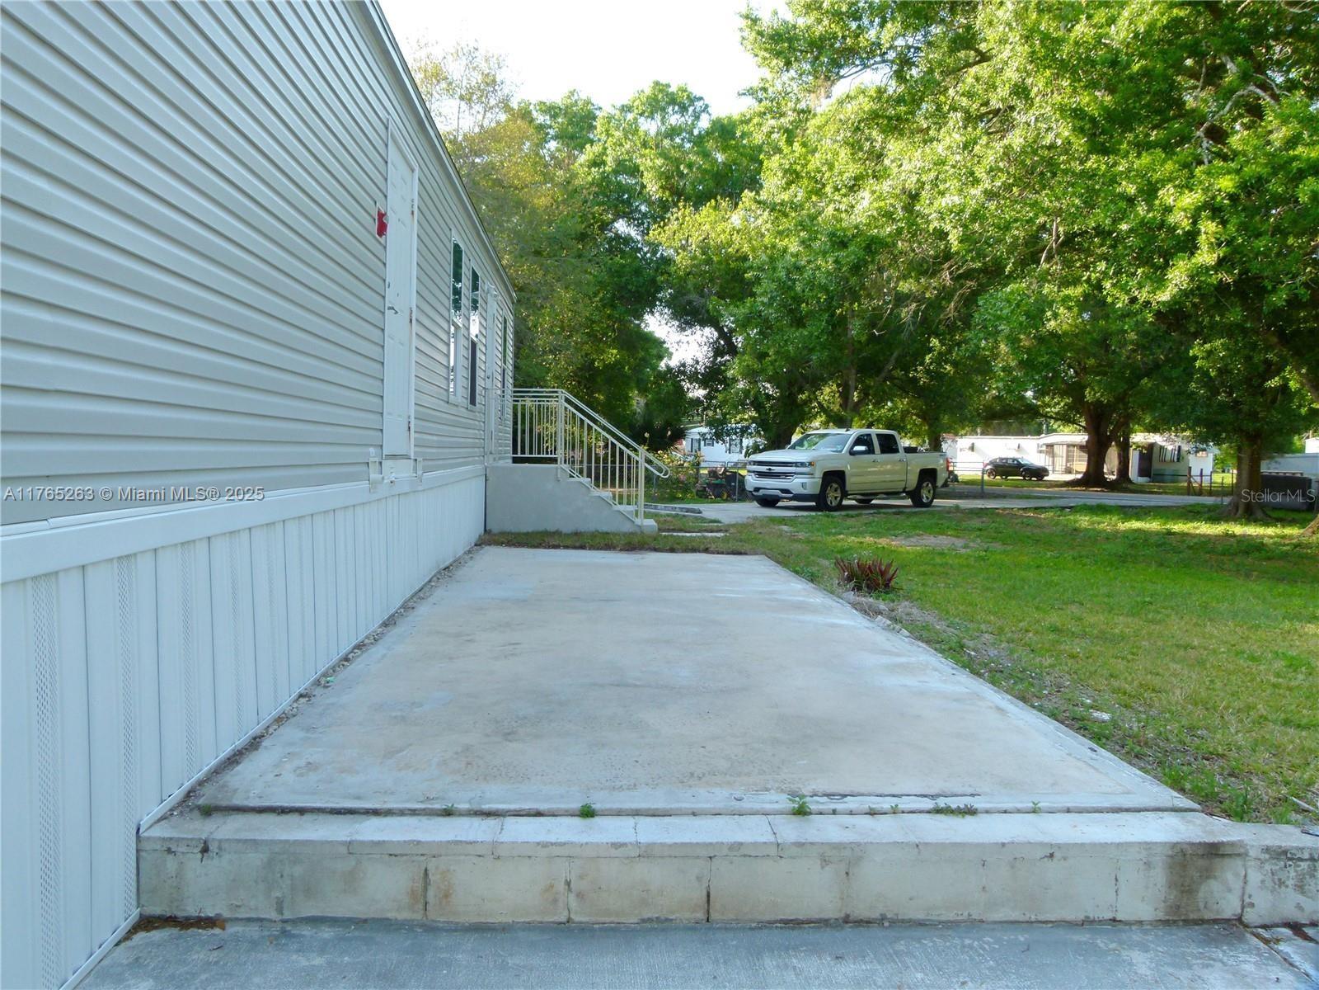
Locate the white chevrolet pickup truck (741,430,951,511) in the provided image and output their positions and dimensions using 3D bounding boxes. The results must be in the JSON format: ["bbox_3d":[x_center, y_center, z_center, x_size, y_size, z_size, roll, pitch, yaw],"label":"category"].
[{"bbox_3d":[4.563,-0.635,22.637,5.840,1.880,2.050,-1,3,-43],"label":"white chevrolet pickup truck"}]

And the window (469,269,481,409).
[{"bbox_3d":[-1.981,-1.637,10.155,0.080,1.460,0.930,1,2,-4],"label":"window"}]

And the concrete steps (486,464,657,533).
[{"bbox_3d":[-1.085,0.043,12.016,2.070,0.830,1.120,1,2,-4],"label":"concrete steps"}]

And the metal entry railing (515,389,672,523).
[{"bbox_3d":[-1.009,-0.494,11.969,2.160,1.620,1.020,1,2,-4],"label":"metal entry railing"}]

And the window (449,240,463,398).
[{"bbox_3d":[-1.882,-1.577,8.760,0.080,1.460,0.920,1,2,-4],"label":"window"}]

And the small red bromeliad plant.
[{"bbox_3d":[1.807,0.683,8.285,0.510,0.290,0.470,1,2,-4],"label":"small red bromeliad plant"}]

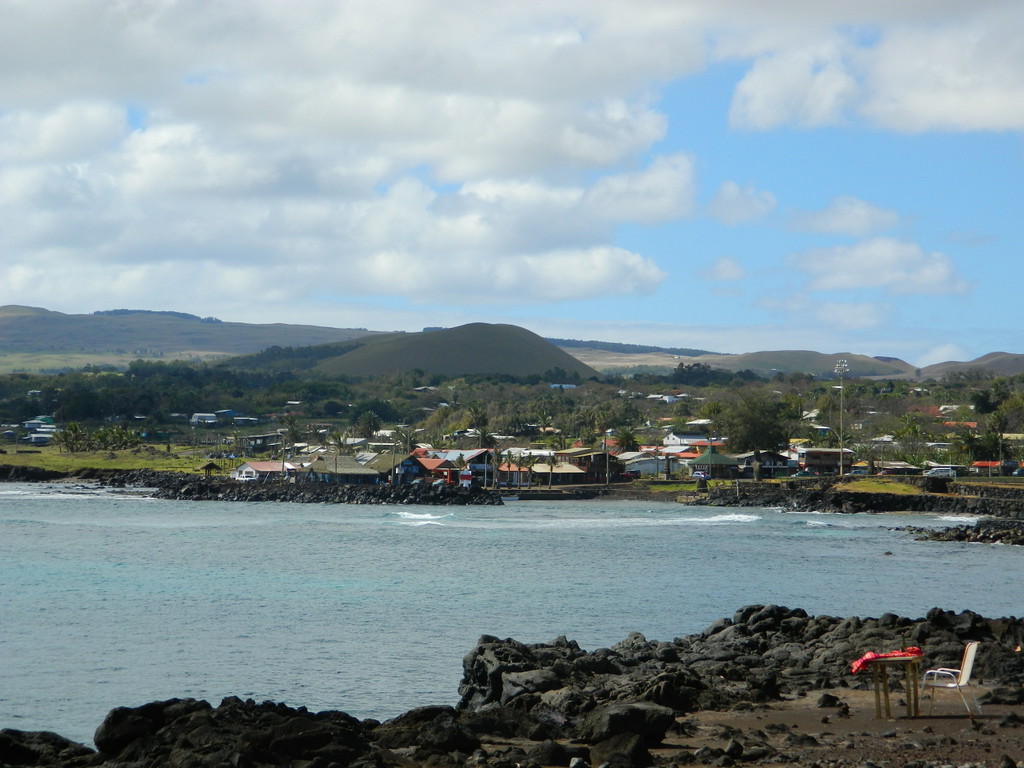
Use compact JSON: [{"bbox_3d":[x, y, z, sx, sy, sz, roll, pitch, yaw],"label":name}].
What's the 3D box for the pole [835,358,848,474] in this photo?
[{"bbox_3d":[57.020,5.620,430.000,2.300,20.100,1.300,1,-2,-18],"label":"pole"}]

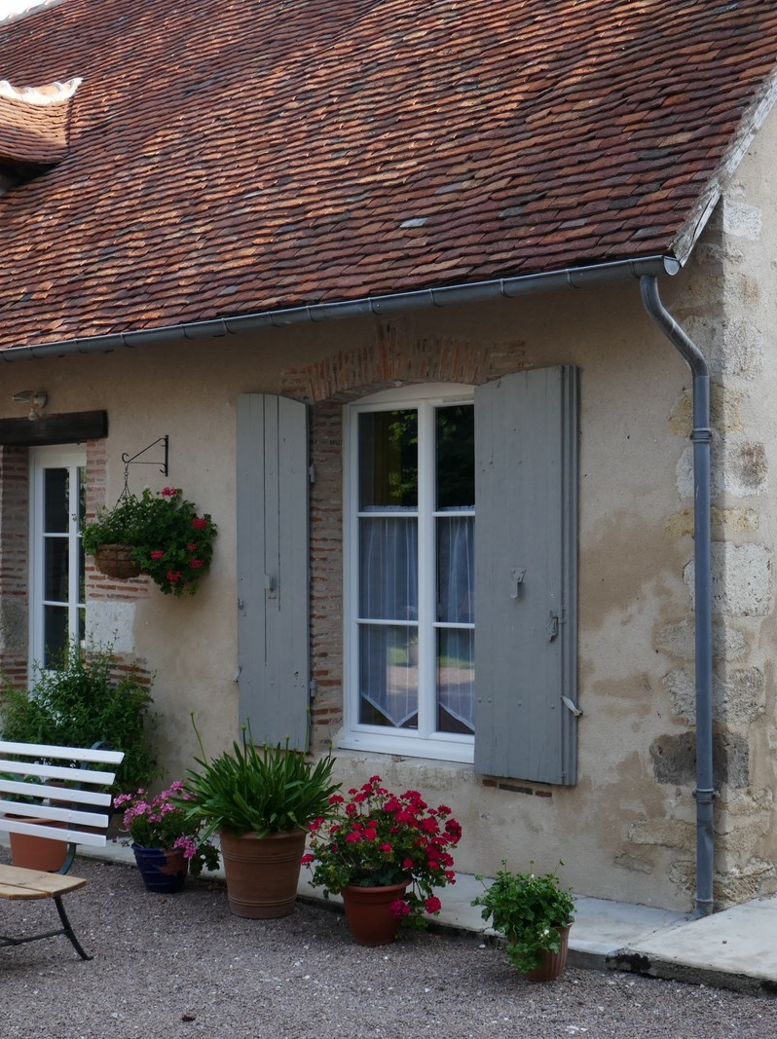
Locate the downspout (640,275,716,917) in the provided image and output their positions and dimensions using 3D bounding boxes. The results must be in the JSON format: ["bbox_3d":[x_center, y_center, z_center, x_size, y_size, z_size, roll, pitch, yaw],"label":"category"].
[{"bbox_3d":[1.347,0.375,7.419,0.096,2.977,0.527,-1,-2,42],"label":"downspout"}]

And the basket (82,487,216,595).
[{"bbox_3d":[-1.488,0.140,9.961,0.820,0.670,0.640,-1,-1,42],"label":"basket"}]

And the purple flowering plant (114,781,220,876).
[{"bbox_3d":[-1.198,1.663,8.638,0.560,0.510,0.500,-1,-1,42],"label":"purple flowering plant"}]

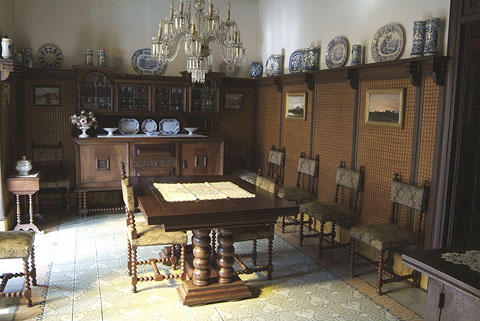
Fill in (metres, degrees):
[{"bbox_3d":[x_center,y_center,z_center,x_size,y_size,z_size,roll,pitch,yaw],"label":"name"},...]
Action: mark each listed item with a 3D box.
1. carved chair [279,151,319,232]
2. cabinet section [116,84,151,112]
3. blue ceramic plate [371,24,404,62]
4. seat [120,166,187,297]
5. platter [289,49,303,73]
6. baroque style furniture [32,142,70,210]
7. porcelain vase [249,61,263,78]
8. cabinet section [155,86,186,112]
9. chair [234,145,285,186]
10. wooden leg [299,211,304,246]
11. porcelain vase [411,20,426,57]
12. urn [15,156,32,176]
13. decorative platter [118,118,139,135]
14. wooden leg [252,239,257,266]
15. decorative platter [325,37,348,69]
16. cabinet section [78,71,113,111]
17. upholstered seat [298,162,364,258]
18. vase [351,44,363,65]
[{"bbox_3d":[0.652,0.388,5.021,0.475,0.925,0.405,-1,8,-21],"label":"carved chair"},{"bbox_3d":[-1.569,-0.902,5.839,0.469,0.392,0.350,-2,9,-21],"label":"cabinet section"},{"bbox_3d":[1.338,-1.056,3.647,0.050,0.315,0.430,7,5,-22],"label":"blue ceramic plate"},{"bbox_3d":[-0.735,0.587,3.471,0.500,0.955,0.430,-2,9,-24],"label":"seat"},{"bbox_3d":[0.742,-1.298,5.271,0.035,0.310,0.350,7,5,-22],"label":"platter"},{"bbox_3d":[-2.680,0.241,5.683,0.430,0.955,0.490,-3,9,-27],"label":"baroque style furniture"},{"bbox_3d":[0.263,-1.433,6.375,0.220,0.265,0.220,1,8,0],"label":"porcelain vase"},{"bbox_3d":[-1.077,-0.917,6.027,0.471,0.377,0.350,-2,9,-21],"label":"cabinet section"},{"bbox_3d":[0.374,0.289,5.834,0.490,0.955,0.430,-2,8,-21],"label":"chair"},{"bbox_3d":[0.680,0.754,4.461,0.048,0.410,0.048,-2,8,-21],"label":"wooden leg"},{"bbox_3d":[1.530,-1.046,3.461,0.105,0.315,0.105,-1,9,-21],"label":"porcelain vase"},{"bbox_3d":[-2.532,0.066,4.697,0.180,0.235,0.180,-2,8,-21],"label":"urn"},{"bbox_3d":[-1.647,-0.497,5.937,0.305,0.255,0.035,-1,-6,-18],"label":"decorative platter"},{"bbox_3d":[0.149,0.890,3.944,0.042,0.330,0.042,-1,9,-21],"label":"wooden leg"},{"bbox_3d":[1.123,-1.242,4.627,0.045,0.365,0.450,11,4,-22],"label":"decorative platter"},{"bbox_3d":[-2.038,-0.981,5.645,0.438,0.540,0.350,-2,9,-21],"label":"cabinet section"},{"bbox_3d":[0.951,0.498,4.231,0.475,0.925,0.405,-1,8,-21],"label":"upholstered seat"},{"bbox_3d":[1.242,-1.112,4.239,0.105,0.230,0.105,-1,9,-21],"label":"vase"}]

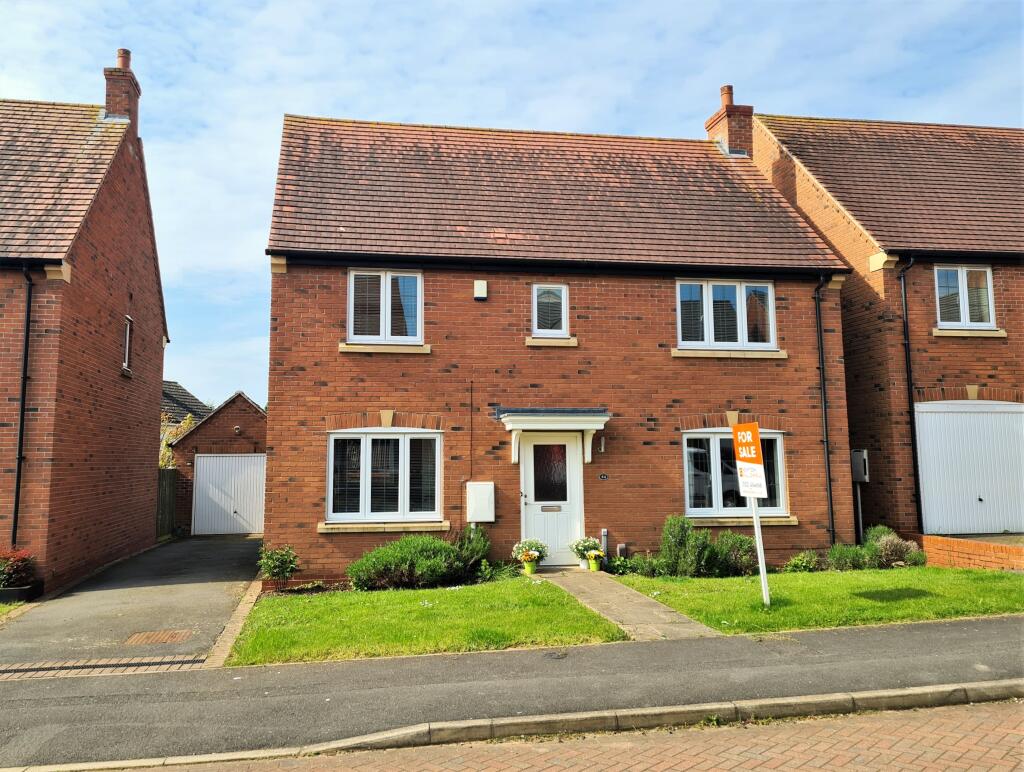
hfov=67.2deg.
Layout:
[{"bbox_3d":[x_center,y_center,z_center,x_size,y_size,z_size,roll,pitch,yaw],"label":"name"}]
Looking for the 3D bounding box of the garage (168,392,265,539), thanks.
[{"bbox_3d":[-7.640,2.320,23.031,3.300,3.758,5.700,1,-6,-9],"label":"garage"}]

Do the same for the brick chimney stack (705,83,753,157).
[{"bbox_3d":[4.768,-5.660,16.865,0.600,1.870,1.080,1,-7,-8],"label":"brick chimney stack"}]

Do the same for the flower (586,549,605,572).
[{"bbox_3d":[1.235,2.575,11.398,0.270,0.338,0.270,1,-6,-9],"label":"flower"}]

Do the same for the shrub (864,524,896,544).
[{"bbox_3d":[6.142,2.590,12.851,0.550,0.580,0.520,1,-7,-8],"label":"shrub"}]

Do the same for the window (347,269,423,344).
[{"bbox_3d":[-1.988,-1.241,12.103,1.191,1.232,0.100,0,-7,-7],"label":"window"}]

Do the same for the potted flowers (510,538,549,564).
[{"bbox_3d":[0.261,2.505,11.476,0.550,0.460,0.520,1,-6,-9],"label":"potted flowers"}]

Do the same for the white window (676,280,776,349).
[{"bbox_3d":[3.559,-1.186,12.786,1.740,1.165,0.100,1,-6,-9],"label":"white window"}]

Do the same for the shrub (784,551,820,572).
[{"bbox_3d":[4.483,2.718,11.934,0.608,0.327,0.500,0,-7,-7],"label":"shrub"}]

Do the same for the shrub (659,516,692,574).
[{"bbox_3d":[2.484,2.423,11.707,0.523,0.849,0.500,0,-7,-7],"label":"shrub"}]

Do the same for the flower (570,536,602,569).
[{"bbox_3d":[1.105,2.503,11.441,0.460,0.440,0.440,1,-7,-8],"label":"flower"}]

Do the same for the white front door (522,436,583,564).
[{"bbox_3d":[0.642,1.774,12.068,1.032,2.069,0.100,0,-7,-7],"label":"white front door"}]

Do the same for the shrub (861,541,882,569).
[{"bbox_3d":[5.757,2.693,12.326,0.370,0.440,0.370,1,-7,-8],"label":"shrub"}]

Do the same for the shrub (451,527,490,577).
[{"bbox_3d":[-0.610,2.434,11.334,0.577,0.708,0.560,0,-7,-7],"label":"shrub"}]

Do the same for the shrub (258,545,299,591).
[{"bbox_3d":[-3.356,2.608,11.074,0.548,0.635,0.570,0,-7,-7],"label":"shrub"}]

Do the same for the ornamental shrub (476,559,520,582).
[{"bbox_3d":[-0.198,2.686,11.283,0.630,0.316,0.500,1,-6,-9],"label":"ornamental shrub"}]

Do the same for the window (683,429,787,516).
[{"bbox_3d":[3.629,1.404,12.471,1.798,1.439,0.100,0,-7,-7],"label":"window"}]

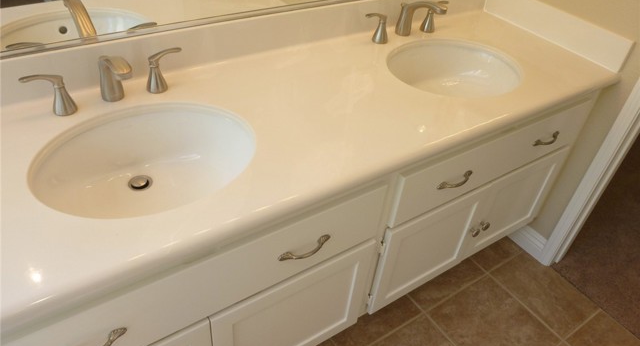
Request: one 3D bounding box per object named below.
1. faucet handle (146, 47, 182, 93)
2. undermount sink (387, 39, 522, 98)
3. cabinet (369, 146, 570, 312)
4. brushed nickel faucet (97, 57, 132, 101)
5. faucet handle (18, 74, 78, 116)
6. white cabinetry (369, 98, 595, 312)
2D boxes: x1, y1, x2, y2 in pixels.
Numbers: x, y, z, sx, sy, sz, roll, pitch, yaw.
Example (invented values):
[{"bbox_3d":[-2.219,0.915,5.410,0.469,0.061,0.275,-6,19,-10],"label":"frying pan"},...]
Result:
[{"bbox_3d":[-0.368,-0.243,1.094,0.097,0.090,0.050,-20,46,-28],"label":"faucet handle"},{"bbox_3d":[0.391,-0.250,1.408,0.447,0.161,0.367,-20,46,-28],"label":"undermount sink"},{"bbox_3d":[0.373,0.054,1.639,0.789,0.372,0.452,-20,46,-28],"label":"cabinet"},{"bbox_3d":[-0.441,-0.196,0.996,0.050,0.131,0.176,-20,46,-28],"label":"brushed nickel faucet"},{"bbox_3d":[-0.571,-0.165,0.977,0.090,0.087,0.050,-20,46,-28],"label":"faucet handle"},{"bbox_3d":[0.372,-0.026,1.589,0.789,0.563,0.482,-20,46,-28],"label":"white cabinetry"}]

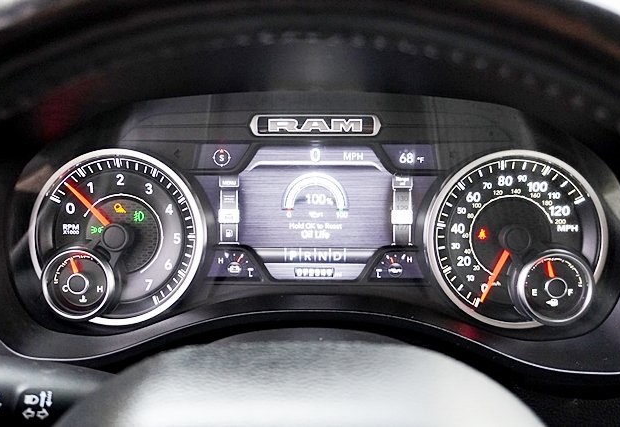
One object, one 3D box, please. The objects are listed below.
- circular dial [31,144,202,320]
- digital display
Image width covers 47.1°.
[{"bbox_3d":[-0.125,0.015,0.465,0.115,0.115,0.022,0,0,2],"label":"circular dial"},{"bbox_3d":[0.004,0.000,0.470,0.156,0.089,0.012,0,0,2],"label":"digital display"}]

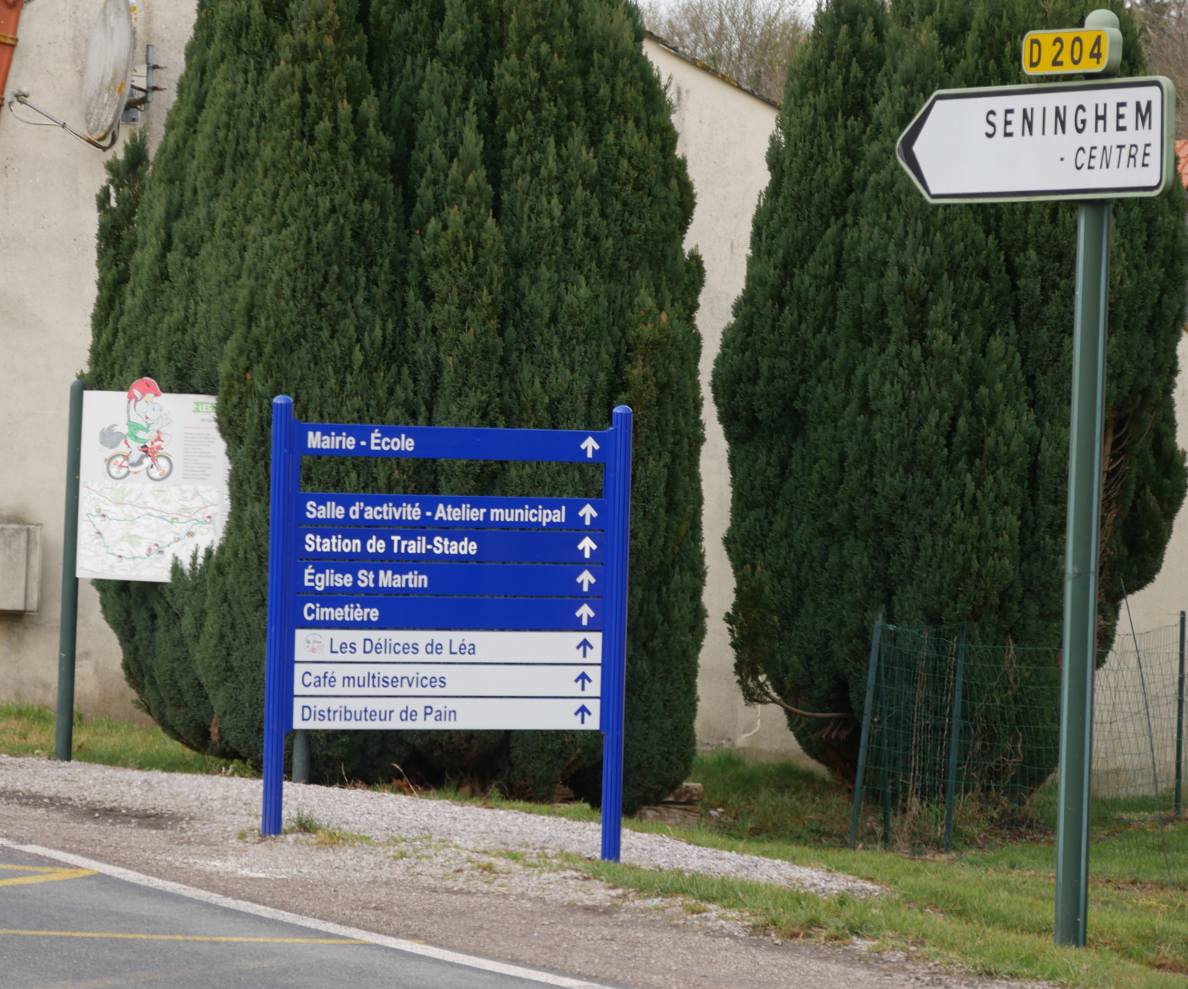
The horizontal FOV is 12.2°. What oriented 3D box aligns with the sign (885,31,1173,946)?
[{"bbox_3d":[1.467,-0.067,19.500,0.180,3.240,1.580,2,0,-32],"label":"sign"}]

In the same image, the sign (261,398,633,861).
[{"bbox_3d":[-0.558,0.530,21.490,1.525,1.785,0.085,1,0,-26],"label":"sign"}]

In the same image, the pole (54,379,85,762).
[{"bbox_3d":[-2.598,0.381,27.600,0.076,1.890,0.076,2,0,0],"label":"pole"}]

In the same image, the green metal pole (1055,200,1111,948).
[{"bbox_3d":[1.694,0.188,19.200,0.114,2.750,0.114,2,0,0],"label":"green metal pole"}]

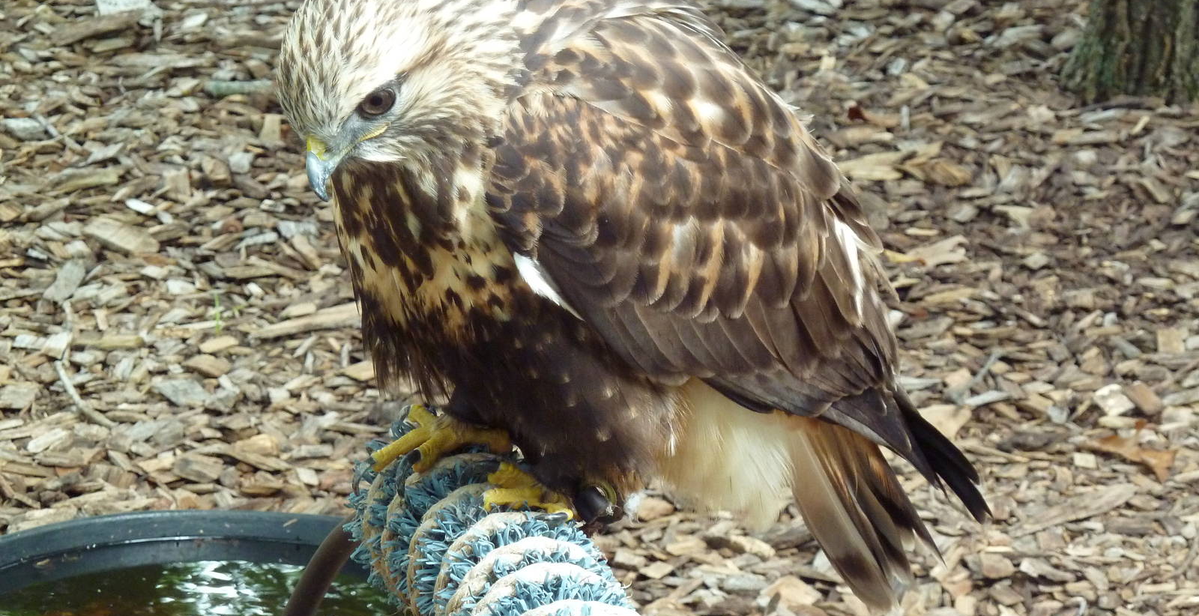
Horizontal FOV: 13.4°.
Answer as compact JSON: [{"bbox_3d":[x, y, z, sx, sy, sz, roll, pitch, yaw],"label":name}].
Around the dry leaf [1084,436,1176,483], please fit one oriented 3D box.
[{"bbox_3d":[0.384,0.109,3.680,0.078,0.018,0.045,12,24,30],"label":"dry leaf"}]

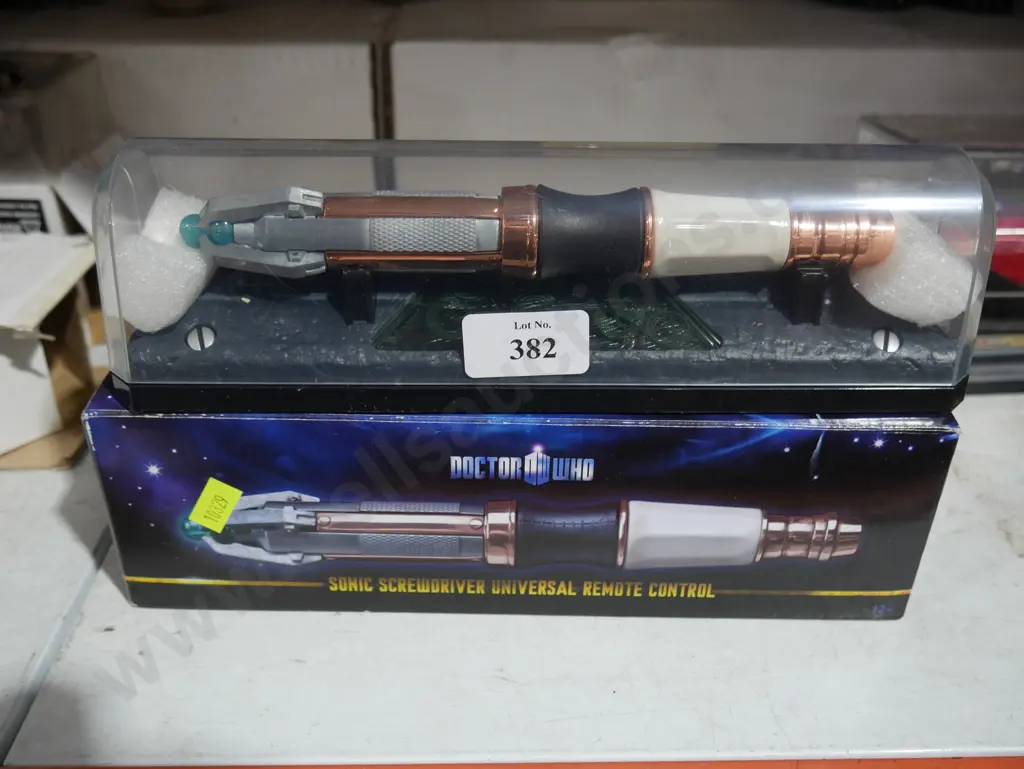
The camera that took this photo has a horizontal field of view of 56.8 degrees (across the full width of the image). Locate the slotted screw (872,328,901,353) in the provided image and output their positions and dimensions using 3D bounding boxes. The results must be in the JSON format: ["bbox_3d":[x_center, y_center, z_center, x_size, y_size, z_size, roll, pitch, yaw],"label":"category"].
[{"bbox_3d":[0.118,-0.013,0.301,0.008,0.003,0.008,0,63,-2],"label":"slotted screw"}]

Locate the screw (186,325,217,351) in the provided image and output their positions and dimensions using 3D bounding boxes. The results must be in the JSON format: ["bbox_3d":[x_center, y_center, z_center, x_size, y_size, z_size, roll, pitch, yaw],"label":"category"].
[{"bbox_3d":[-0.096,-0.014,0.293,0.008,0.003,0.008,0,63,-2],"label":"screw"}]

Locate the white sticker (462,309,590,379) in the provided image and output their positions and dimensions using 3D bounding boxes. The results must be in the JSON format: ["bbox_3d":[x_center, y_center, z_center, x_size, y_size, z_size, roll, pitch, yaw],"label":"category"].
[{"bbox_3d":[0.004,-0.012,0.287,0.038,0.021,0.001,-2,27,0],"label":"white sticker"}]

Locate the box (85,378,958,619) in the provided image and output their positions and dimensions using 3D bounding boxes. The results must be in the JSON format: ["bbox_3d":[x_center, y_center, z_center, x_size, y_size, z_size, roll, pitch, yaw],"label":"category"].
[{"bbox_3d":[0.002,0.029,0.336,0.265,0.076,0.068,1,29,0],"label":"box"}]

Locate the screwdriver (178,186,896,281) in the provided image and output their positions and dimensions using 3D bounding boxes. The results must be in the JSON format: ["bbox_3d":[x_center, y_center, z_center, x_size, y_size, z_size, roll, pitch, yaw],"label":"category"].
[{"bbox_3d":[0.009,-0.047,0.294,0.222,0.029,0.030,0,29,-1],"label":"screwdriver"}]

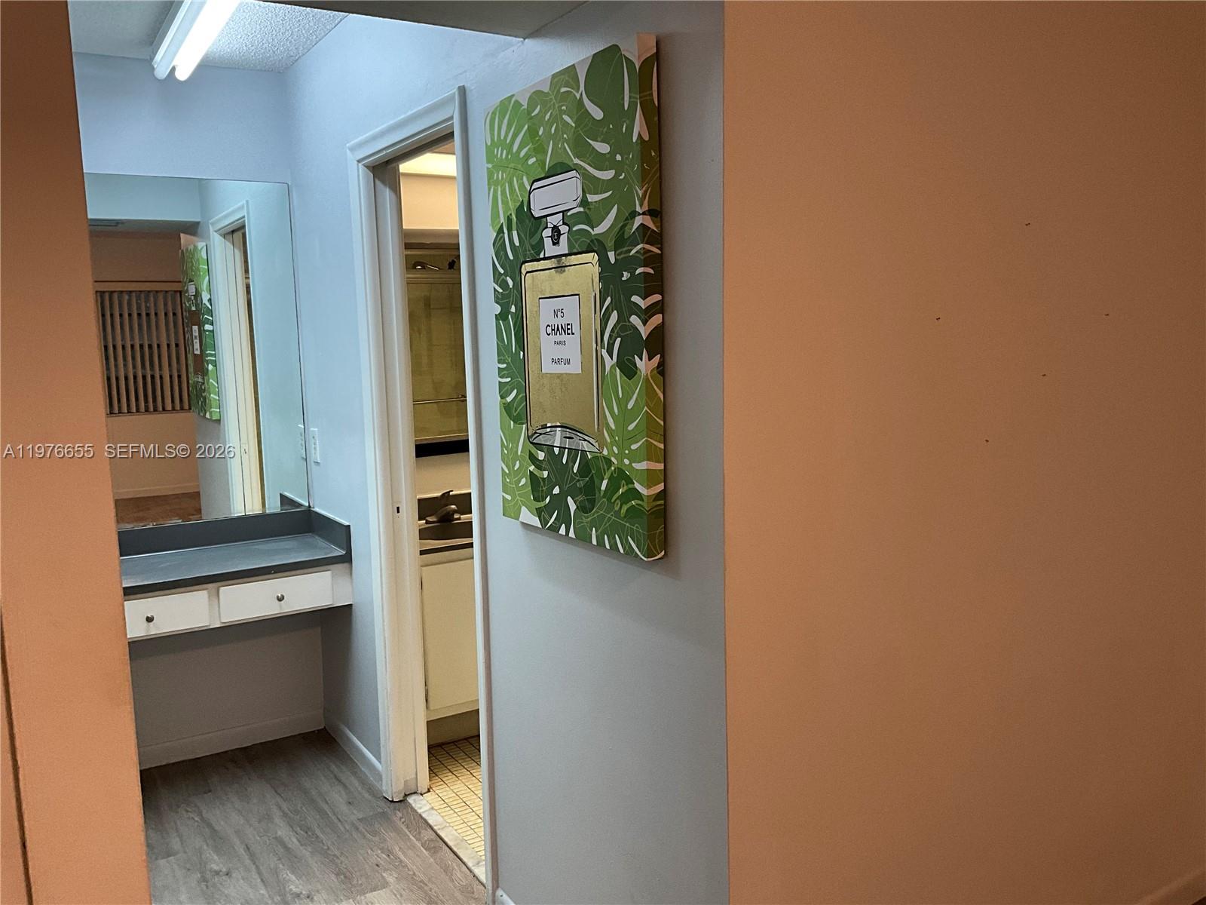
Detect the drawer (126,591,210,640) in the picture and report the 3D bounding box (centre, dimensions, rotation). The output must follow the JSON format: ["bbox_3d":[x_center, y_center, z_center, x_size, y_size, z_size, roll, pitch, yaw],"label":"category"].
[{"bbox_3d":[-1.500,0.500,3.287,0.363,0.118,0.300,-6,8,-31],"label":"drawer"}]

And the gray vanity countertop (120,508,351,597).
[{"bbox_3d":[-1.369,0.337,3.438,0.900,0.131,0.453,-6,8,-31],"label":"gray vanity countertop"}]

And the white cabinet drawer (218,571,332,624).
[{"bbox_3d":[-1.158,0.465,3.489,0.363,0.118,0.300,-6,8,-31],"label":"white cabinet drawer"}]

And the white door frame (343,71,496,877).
[{"bbox_3d":[-0.466,0.138,2.879,0.143,2.090,0.860,-6,8,-31],"label":"white door frame"}]

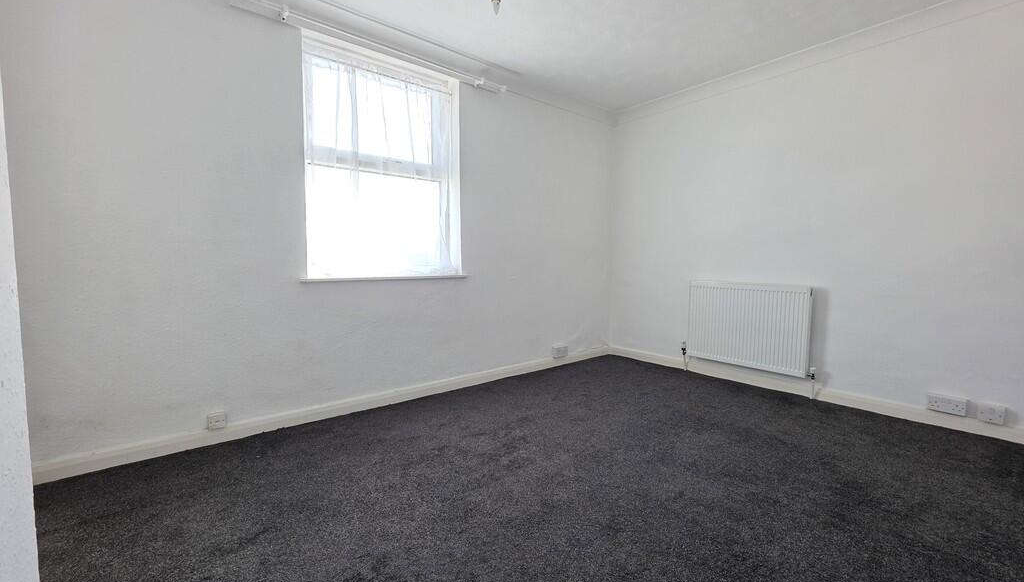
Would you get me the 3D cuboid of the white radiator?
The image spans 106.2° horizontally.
[{"bbox_3d":[1.716,0.249,2.843,0.085,0.602,0.785,-4,5,-41],"label":"white radiator"}]

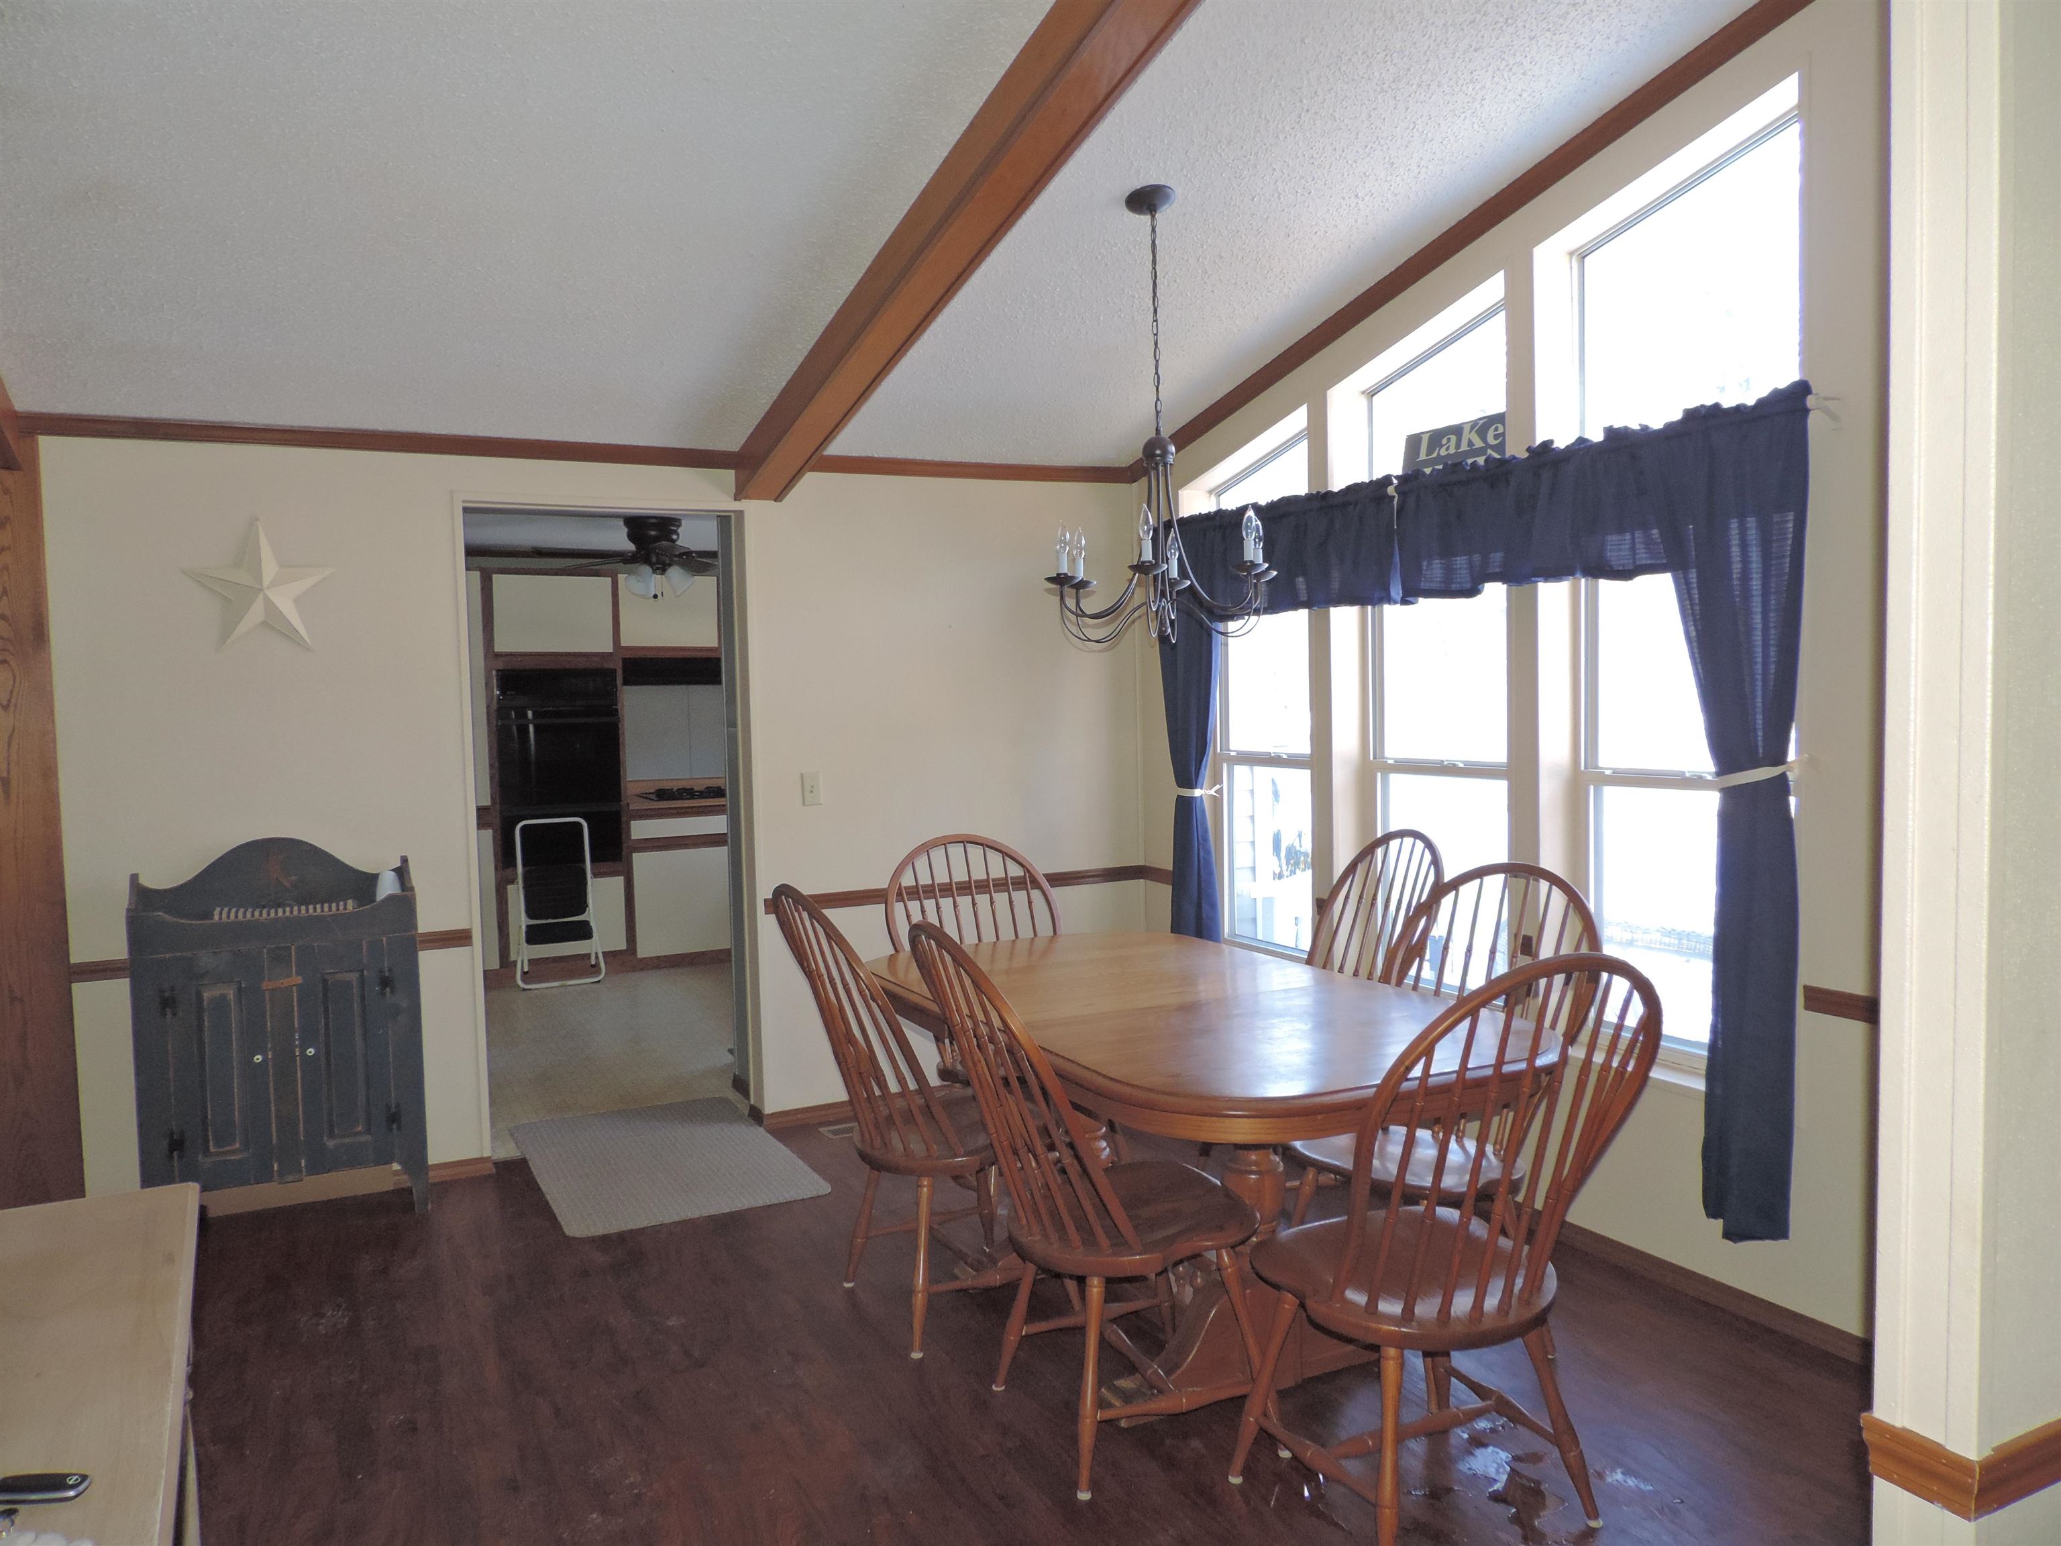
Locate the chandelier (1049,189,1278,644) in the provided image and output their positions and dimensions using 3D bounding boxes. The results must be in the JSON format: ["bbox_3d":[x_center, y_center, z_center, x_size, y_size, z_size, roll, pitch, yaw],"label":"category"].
[{"bbox_3d":[0.317,-0.898,3.603,0.590,1.144,0.600,-1,3,0],"label":"chandelier"}]

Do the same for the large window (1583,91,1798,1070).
[{"bbox_3d":[1.593,-0.394,3.426,0.090,2.173,0.718,-3,4,-27],"label":"large window"}]

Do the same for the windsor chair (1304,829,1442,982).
[{"bbox_3d":[0.786,0.693,3.977,0.650,1.043,0.540,-2,3,-14],"label":"windsor chair"}]

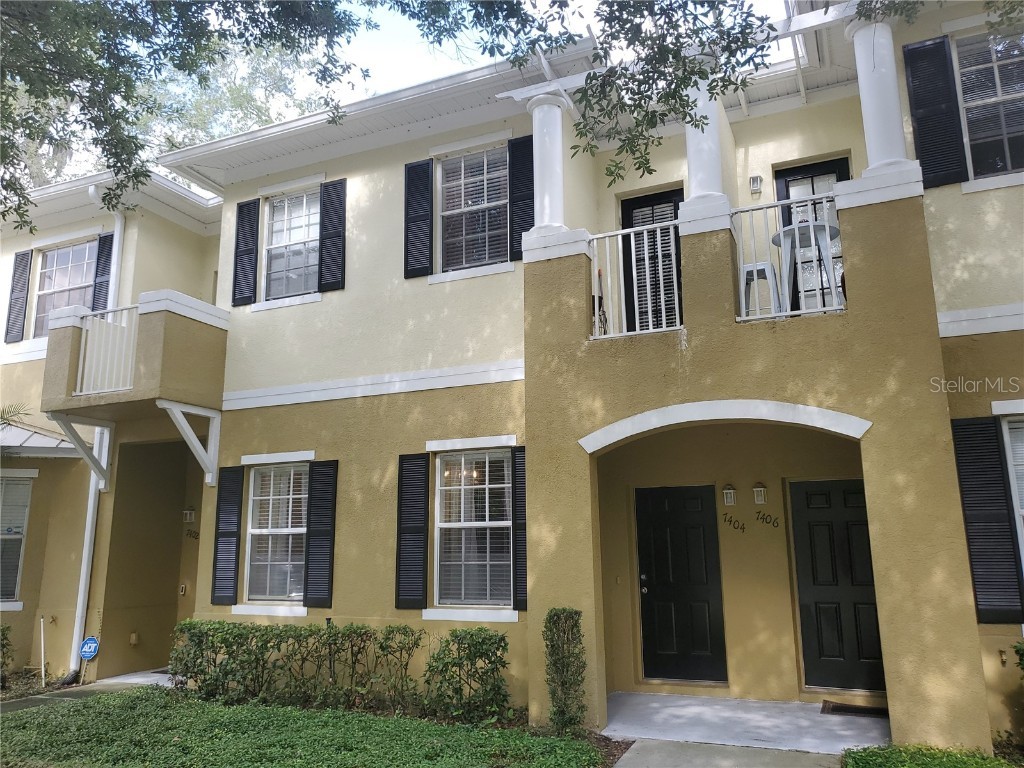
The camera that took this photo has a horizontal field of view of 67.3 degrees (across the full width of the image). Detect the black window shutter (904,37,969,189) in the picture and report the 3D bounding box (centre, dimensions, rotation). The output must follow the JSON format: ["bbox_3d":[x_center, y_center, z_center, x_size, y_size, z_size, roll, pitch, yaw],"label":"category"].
[{"bbox_3d":[3.816,-2.456,6.941,0.368,1.431,0.050,-6,-13,23],"label":"black window shutter"}]

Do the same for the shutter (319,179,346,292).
[{"bbox_3d":[-2.142,-1.780,9.240,0.373,1.392,0.040,-6,-12,23],"label":"shutter"}]

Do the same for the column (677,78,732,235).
[{"bbox_3d":[1.773,-2.102,7.116,0.445,1.633,0.410,-6,-12,23],"label":"column"}]

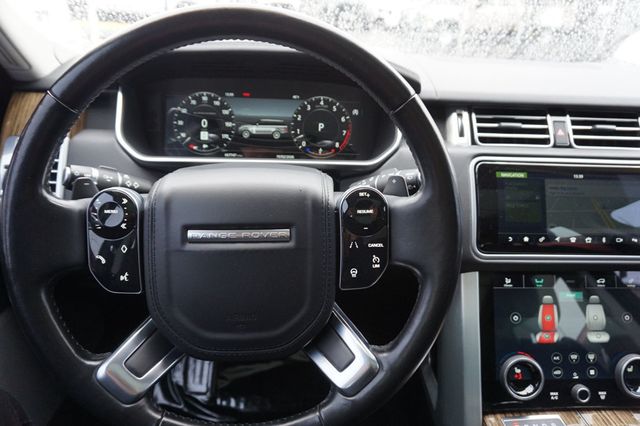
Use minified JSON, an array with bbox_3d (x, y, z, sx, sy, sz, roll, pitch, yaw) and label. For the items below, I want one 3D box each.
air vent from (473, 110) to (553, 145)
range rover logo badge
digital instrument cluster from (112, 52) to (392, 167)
[{"bbox_3d":[0.281,-0.125,0.622,0.109,0.050,0.030,1,-8,-5],"label":"air vent"},{"bbox_3d":[-0.069,0.019,0.363,0.088,0.011,0.004,1,-4,-5],"label":"range rover logo badge"},{"bbox_3d":[-0.083,-0.146,0.615,0.380,0.145,0.090,1,6,-5],"label":"digital instrument cluster"}]

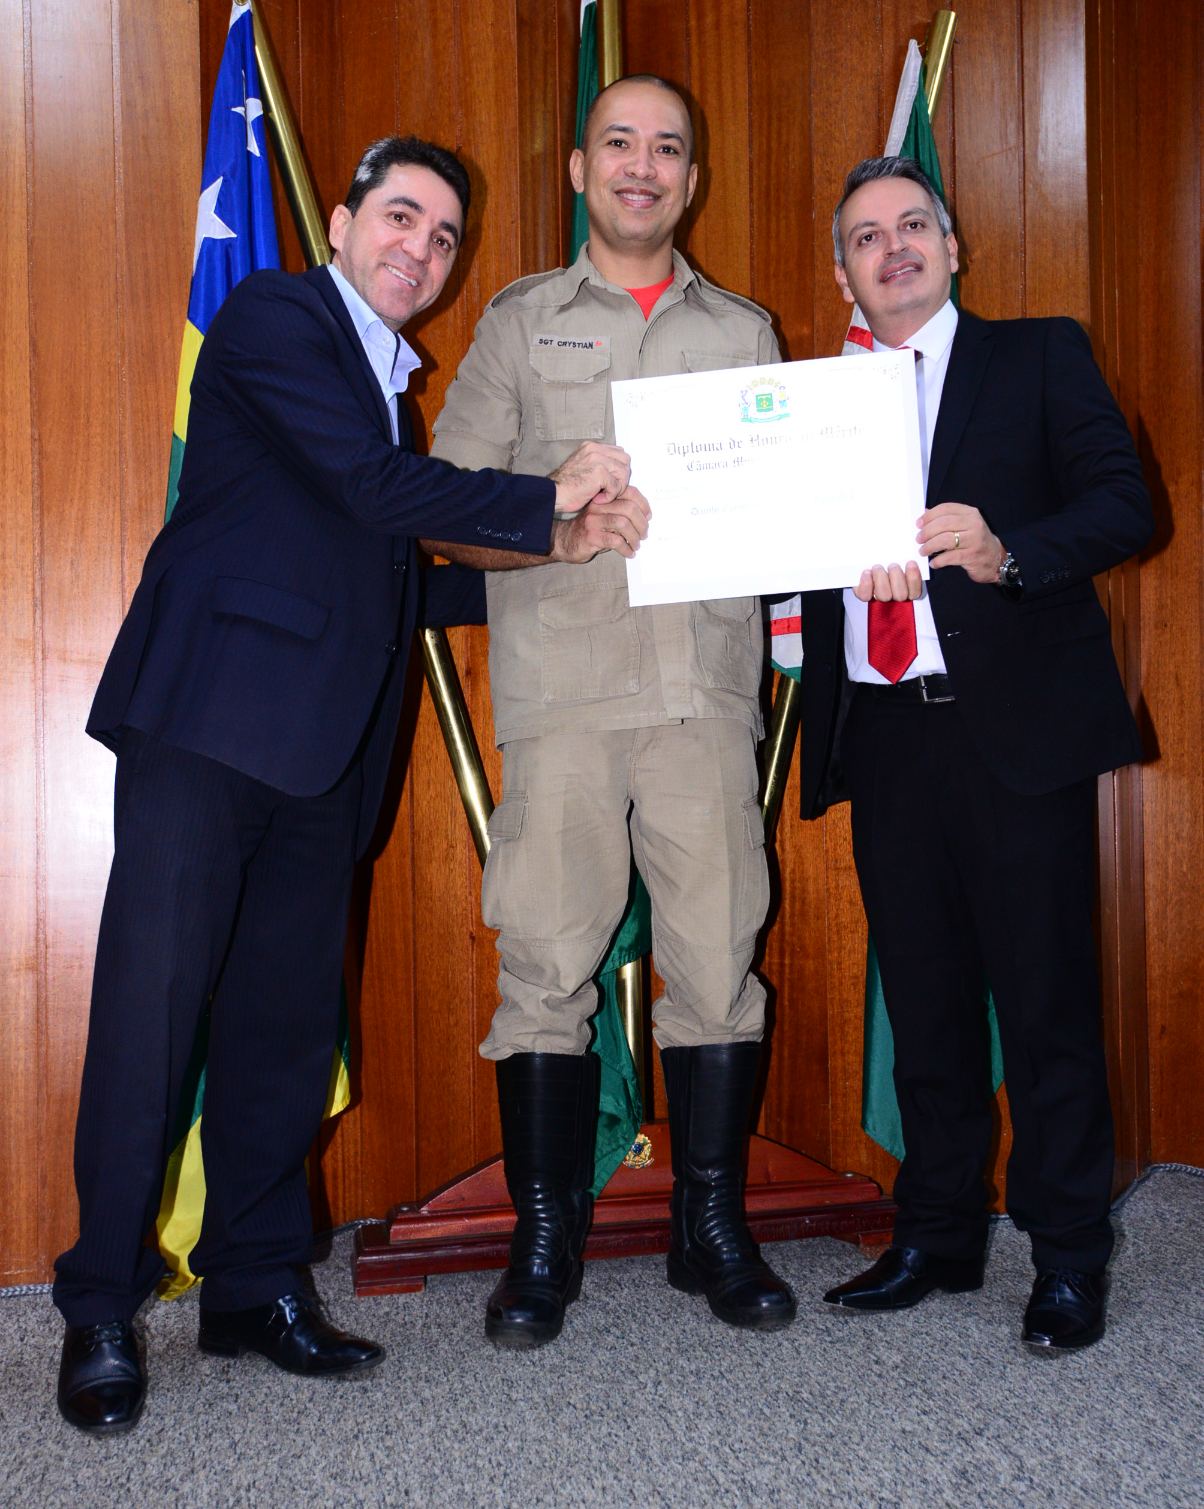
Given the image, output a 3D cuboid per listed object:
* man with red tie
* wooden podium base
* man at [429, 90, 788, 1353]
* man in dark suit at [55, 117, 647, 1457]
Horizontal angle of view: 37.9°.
[{"bbox_3d":[0.520,-0.034,2.460,0.540,1.670,0.470,-1,0,23],"label":"man with red tie"},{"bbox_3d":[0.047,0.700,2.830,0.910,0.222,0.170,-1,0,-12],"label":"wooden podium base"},{"bbox_3d":[0.022,-0.085,2.490,0.560,1.790,0.410,-1,0,-13],"label":"man"},{"bbox_3d":[-0.315,-0.020,2.380,0.680,1.670,0.600,-1,0,-43],"label":"man in dark suit"}]

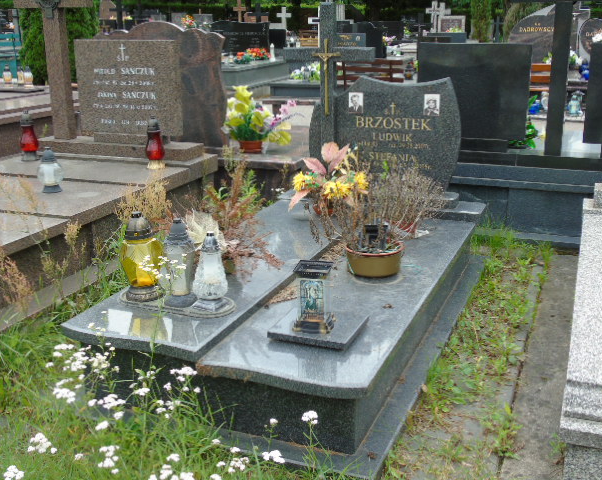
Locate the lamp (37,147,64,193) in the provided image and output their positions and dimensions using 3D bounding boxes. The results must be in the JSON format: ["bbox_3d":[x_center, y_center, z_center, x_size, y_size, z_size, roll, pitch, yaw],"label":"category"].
[{"bbox_3d":[-1.465,-0.415,4.309,0.150,0.255,0.150,6,19,22],"label":"lamp"}]

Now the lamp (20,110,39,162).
[{"bbox_3d":[-1.889,-0.730,5.100,0.130,0.340,0.130,6,18,21],"label":"lamp"}]

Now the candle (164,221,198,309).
[{"bbox_3d":[-0.443,0.072,2.662,0.120,0.325,0.120,0,17,0],"label":"candle"}]

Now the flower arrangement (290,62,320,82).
[{"bbox_3d":[0.048,-2.310,10.200,0.400,0.270,0.320,6,18,21],"label":"flower arrangement"}]

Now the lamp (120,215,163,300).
[{"bbox_3d":[-0.596,0.055,2.729,0.165,0.320,0.165,0,17,0],"label":"lamp"}]

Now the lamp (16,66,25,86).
[{"bbox_3d":[-2.686,-1.570,7.051,0.085,0.190,0.085,6,18,21],"label":"lamp"}]

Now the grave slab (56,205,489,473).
[{"bbox_3d":[0.063,0.221,3.308,1.194,0.352,2.137,6,18,21],"label":"grave slab"}]

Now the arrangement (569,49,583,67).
[{"bbox_3d":[4.007,-2.648,10.760,0.292,0.269,0.250,6,19,22],"label":"arrangement"}]

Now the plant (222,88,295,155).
[{"bbox_3d":[-0.337,-0.938,5.726,0.549,0.494,0.420,6,19,22],"label":"plant"}]

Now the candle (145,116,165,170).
[{"bbox_3d":[-0.971,-0.646,4.888,0.127,0.339,0.127,6,19,22],"label":"candle"}]

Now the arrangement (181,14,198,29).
[{"bbox_3d":[-2.412,-4.728,16.000,0.340,0.310,0.320,6,18,21],"label":"arrangement"}]

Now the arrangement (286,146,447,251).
[{"bbox_3d":[0.313,-0.236,3.610,0.704,0.404,0.578,6,18,21],"label":"arrangement"}]

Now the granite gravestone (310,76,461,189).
[{"bbox_3d":[0.450,-0.583,4.069,0.835,0.620,0.079,6,18,21],"label":"granite gravestone"}]

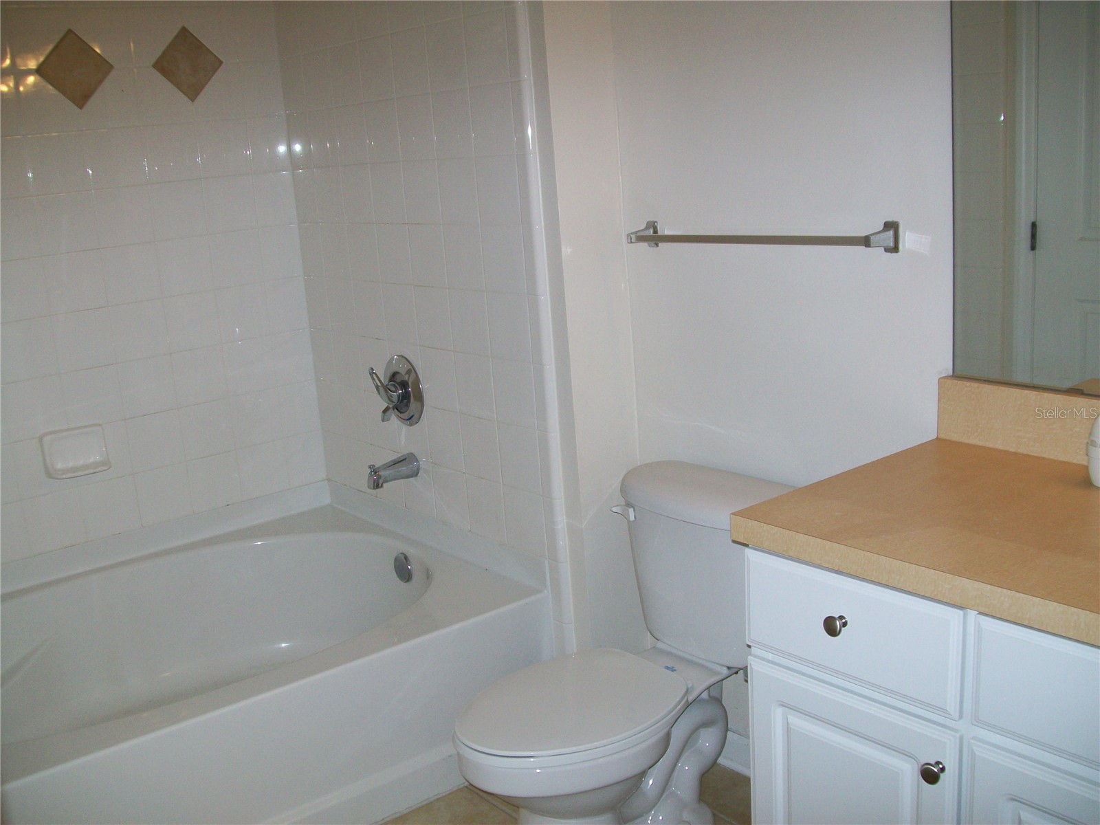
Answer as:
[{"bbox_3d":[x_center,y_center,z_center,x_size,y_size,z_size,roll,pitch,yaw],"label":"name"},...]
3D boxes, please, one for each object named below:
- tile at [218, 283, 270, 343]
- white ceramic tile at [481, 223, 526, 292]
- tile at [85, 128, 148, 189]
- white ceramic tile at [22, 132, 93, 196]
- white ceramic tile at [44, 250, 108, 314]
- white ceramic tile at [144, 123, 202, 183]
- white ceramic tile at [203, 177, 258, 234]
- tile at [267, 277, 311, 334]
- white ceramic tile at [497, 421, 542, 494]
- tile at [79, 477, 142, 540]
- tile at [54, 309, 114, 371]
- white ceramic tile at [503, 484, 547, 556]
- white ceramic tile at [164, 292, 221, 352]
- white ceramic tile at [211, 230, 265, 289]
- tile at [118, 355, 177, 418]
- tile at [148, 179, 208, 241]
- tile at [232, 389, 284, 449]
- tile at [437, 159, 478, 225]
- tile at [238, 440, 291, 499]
[{"bbox_3d":[-0.864,-0.280,3.223,0.151,0.151,0.009,-15,17,-37],"label":"tile"},{"bbox_3d":[-0.105,-0.346,2.583,0.009,0.152,0.152,-14,16,-37],"label":"white ceramic tile"},{"bbox_3d":[-1.124,-0.658,2.958,0.152,0.152,0.010,-15,17,-38],"label":"tile"},{"bbox_3d":[-1.233,-0.624,2.868,0.152,0.151,0.010,-14,17,-38],"label":"white ceramic tile"},{"bbox_3d":[-1.208,-0.332,2.903,0.152,0.152,0.010,-15,17,-37],"label":"white ceramic tile"},{"bbox_3d":[-1.002,-0.684,3.013,0.152,0.152,0.010,-15,17,-37],"label":"white ceramic tile"},{"bbox_3d":[-0.883,-0.574,3.154,0.151,0.151,0.009,-15,17,-37],"label":"white ceramic tile"},{"bbox_3d":[-0.761,-0.308,3.306,0.119,0.151,0.009,-15,17,-37],"label":"tile"},{"bbox_3d":[-0.067,0.107,2.659,0.010,0.152,0.152,-15,17,-37],"label":"white ceramic tile"},{"bbox_3d":[-1.181,0.256,3.077,0.152,0.152,0.009,-14,16,-37],"label":"tile"},{"bbox_3d":[-1.203,-0.186,2.951,0.151,0.151,0.009,-15,17,-37],"label":"tile"},{"bbox_3d":[-0.056,0.256,2.695,0.010,0.152,0.152,-15,17,-37],"label":"white ceramic tile"},{"bbox_3d":[-0.986,-0.249,3.157,0.152,0.152,0.009,-14,16,-37],"label":"white ceramic tile"},{"bbox_3d":[-0.874,-0.427,3.188,0.151,0.151,0.009,-15,17,-37],"label":"white ceramic tile"},{"bbox_3d":[-1.078,-0.071,3.065,0.152,0.152,0.009,-15,17,-37],"label":"tile"},{"bbox_3d":[-0.994,-0.541,3.054,0.152,0.152,0.009,-15,17,-37],"label":"tile"},{"bbox_3d":[-0.850,0.017,3.311,0.152,0.152,0.010,-15,17,-38],"label":"tile"},{"bbox_3d":[-0.211,-0.517,2.673,0.010,0.152,0.152,-15,17,-38],"label":"tile"},{"bbox_3d":[-0.830,0.164,3.317,0.152,0.152,0.009,-15,17,-37],"label":"tile"}]

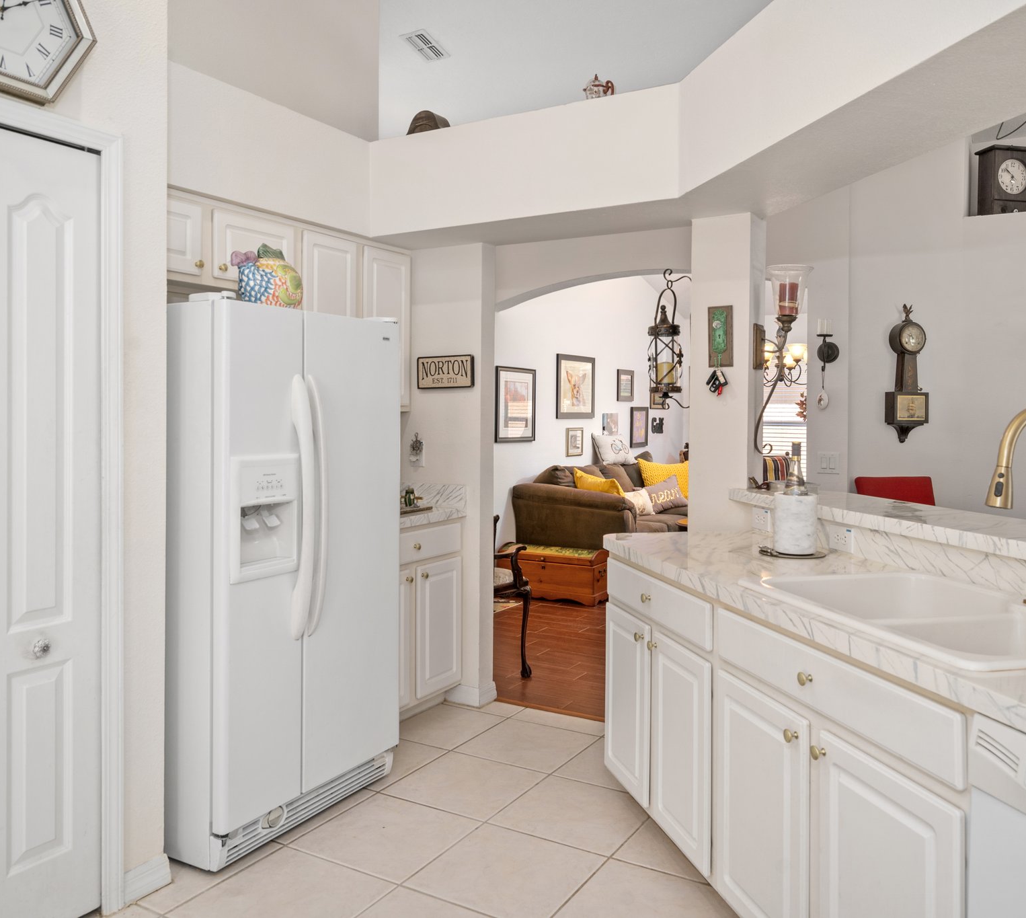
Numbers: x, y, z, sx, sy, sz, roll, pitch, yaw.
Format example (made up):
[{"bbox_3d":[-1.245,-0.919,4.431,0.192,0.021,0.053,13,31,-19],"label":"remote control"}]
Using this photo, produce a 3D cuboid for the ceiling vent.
[{"bbox_3d":[-0.568,-2.679,5.455,0.192,0.025,0.295,2,-11,31],"label":"ceiling vent"}]

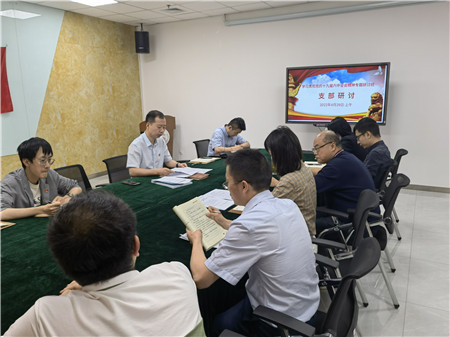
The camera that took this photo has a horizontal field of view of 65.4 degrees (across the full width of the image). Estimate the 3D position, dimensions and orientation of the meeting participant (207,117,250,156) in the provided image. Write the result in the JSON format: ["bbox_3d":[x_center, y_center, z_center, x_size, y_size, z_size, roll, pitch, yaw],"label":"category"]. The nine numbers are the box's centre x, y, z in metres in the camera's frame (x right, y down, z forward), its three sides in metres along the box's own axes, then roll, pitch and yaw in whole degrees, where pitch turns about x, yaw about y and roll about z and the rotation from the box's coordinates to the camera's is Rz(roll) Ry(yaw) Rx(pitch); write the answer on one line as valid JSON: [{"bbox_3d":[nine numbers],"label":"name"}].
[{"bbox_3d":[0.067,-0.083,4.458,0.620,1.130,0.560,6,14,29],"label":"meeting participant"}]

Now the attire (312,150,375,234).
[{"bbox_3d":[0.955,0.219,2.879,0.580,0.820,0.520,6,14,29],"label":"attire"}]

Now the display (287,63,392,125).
[{"bbox_3d":[1.728,-1.153,5.526,1.540,0.900,0.090,6,14,29],"label":"display"}]

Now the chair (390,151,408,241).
[{"bbox_3d":[1.695,0.232,3.934,0.600,0.910,0.600,4,13,24],"label":"chair"}]

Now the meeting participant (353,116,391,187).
[{"bbox_3d":[1.208,0.147,3.454,0.780,1.300,0.520,4,13,25],"label":"meeting participant"}]

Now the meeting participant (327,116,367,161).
[{"bbox_3d":[1.352,0.034,4.110,0.780,1.250,0.520,5,13,25],"label":"meeting participant"}]

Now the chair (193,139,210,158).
[{"bbox_3d":[-0.095,0.055,4.981,0.600,0.900,0.600,-12,16,-41],"label":"chair"}]

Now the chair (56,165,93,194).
[{"bbox_3d":[-1.328,0.471,3.175,0.600,0.900,0.600,9,16,39],"label":"chair"}]

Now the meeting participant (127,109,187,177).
[{"bbox_3d":[-0.624,0.079,3.399,0.640,1.270,0.540,6,14,29],"label":"meeting participant"}]

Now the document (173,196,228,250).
[{"bbox_3d":[-0.133,0.300,1.960,0.280,0.020,0.205,50,38,12],"label":"document"}]

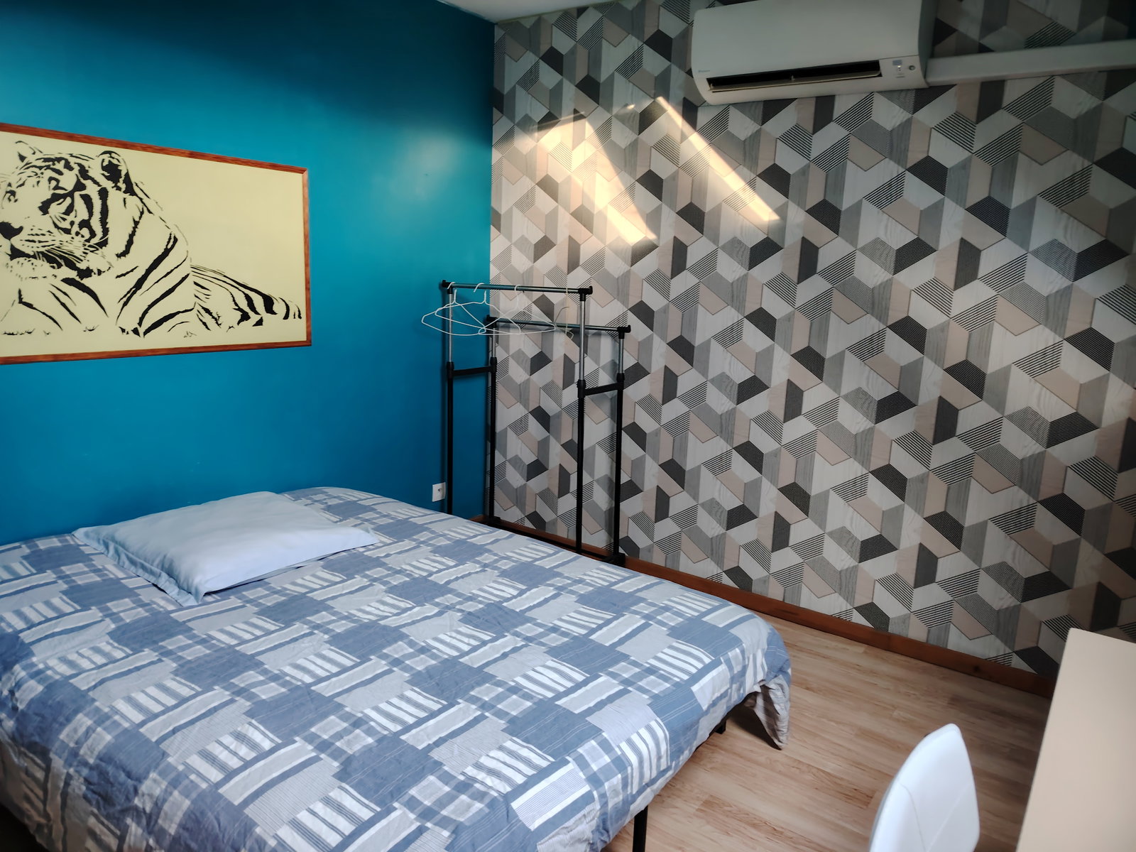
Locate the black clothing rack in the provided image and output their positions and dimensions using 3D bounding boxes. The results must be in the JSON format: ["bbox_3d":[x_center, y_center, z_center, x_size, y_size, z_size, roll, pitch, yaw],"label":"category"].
[{"bbox_3d":[-0.161,0.017,3.480,0.820,1.275,0.380,10,14,35],"label":"black clothing rack"}]

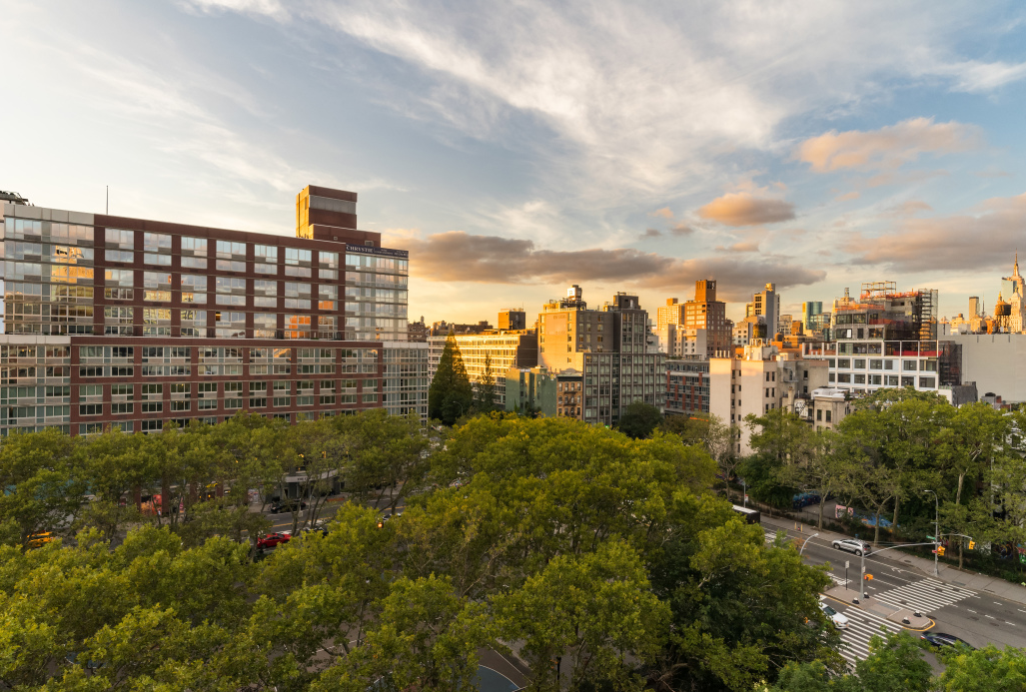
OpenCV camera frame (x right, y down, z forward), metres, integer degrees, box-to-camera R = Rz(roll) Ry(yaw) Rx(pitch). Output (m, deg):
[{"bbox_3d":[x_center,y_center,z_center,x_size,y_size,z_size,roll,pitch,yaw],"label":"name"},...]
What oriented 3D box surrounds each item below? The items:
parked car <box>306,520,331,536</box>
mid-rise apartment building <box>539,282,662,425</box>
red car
[{"bbox_3d":[-28.699,26.846,79.168,4.700,1.500,1.850,1,0,-34],"label":"parked car"},{"bbox_3d":[26.961,6.117,166.772,31.600,45.000,22.000,1,0,-31],"label":"mid-rise apartment building"},{"bbox_3d":[-32.196,26.104,73.975,4.600,1.430,1.820,1,0,-35],"label":"red car"}]

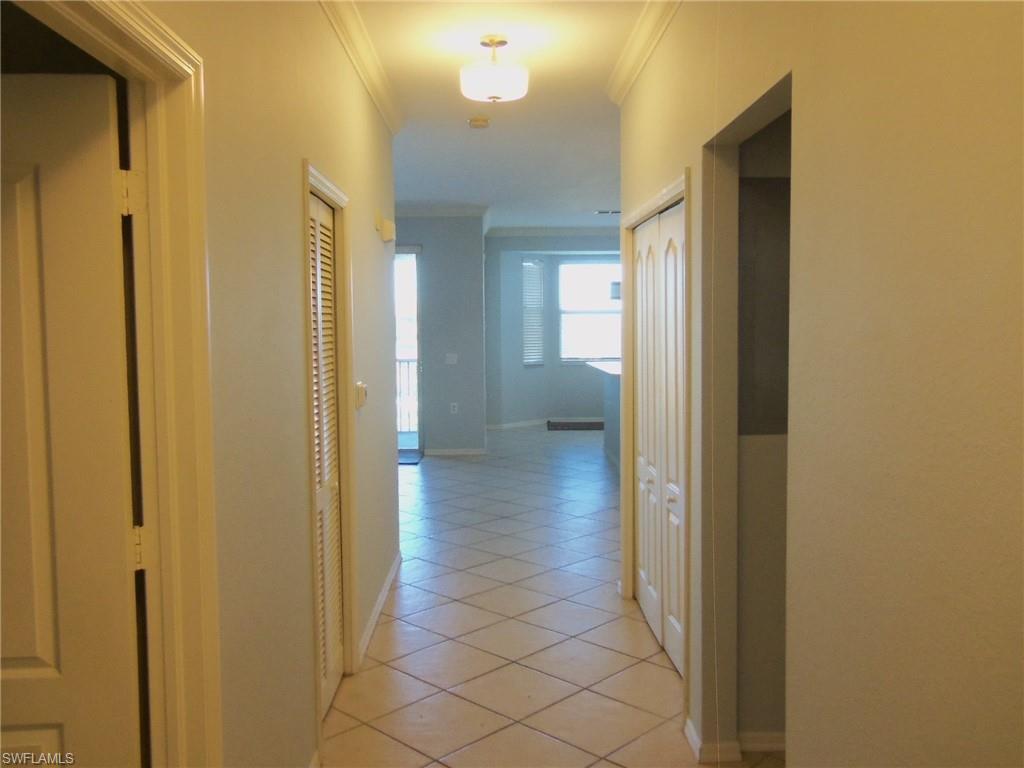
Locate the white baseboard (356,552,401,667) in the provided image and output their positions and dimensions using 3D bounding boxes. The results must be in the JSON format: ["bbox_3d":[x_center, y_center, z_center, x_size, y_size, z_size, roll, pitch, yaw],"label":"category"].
[{"bbox_3d":[-0.704,1.188,4.644,0.020,0.080,1.660,-1,4,-1],"label":"white baseboard"}]

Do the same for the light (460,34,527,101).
[{"bbox_3d":[-0.081,-1.434,3.801,0.316,0.278,0.316,-1,4,-1],"label":"light"}]

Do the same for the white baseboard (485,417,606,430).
[{"bbox_3d":[0.564,0.637,12.981,1.890,0.085,0.800,-1,4,-1],"label":"white baseboard"}]

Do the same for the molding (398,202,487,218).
[{"bbox_3d":[-0.832,-2.057,9.884,1.104,0.137,0.100,-1,4,-1],"label":"molding"}]

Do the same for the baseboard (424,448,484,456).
[{"bbox_3d":[-0.689,0.835,10.109,0.762,0.080,0.021,-1,4,-1],"label":"baseboard"}]

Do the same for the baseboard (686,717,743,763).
[{"bbox_3d":[0.729,1.283,3.011,0.170,0.080,0.225,-1,4,-1],"label":"baseboard"}]

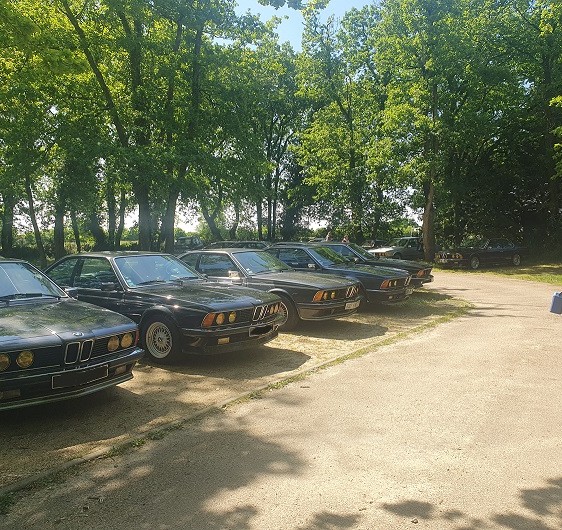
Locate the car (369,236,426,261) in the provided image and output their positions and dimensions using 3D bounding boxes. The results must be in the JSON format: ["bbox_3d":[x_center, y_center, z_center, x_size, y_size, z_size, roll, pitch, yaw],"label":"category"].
[{"bbox_3d":[6.720,-0.760,28.952,4.760,1.370,1.730,-3,4,-38],"label":"car"}]

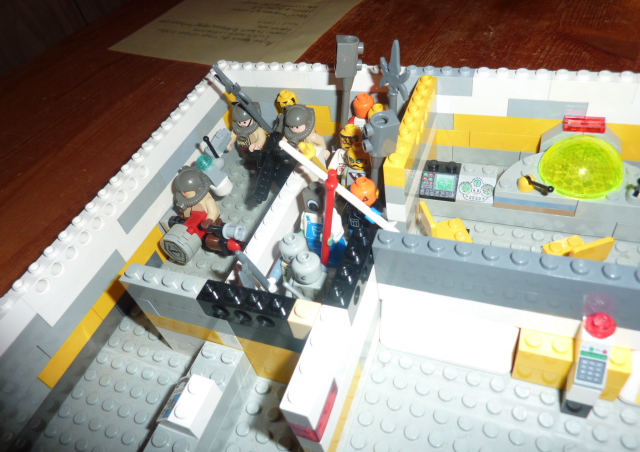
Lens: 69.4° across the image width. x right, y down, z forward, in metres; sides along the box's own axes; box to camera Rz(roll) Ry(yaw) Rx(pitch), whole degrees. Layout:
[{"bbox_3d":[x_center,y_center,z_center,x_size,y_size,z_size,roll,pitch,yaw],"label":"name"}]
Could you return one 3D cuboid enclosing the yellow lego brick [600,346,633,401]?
[{"bbox_3d":[0.090,0.046,0.144,0.008,0.021,0.008,9,50,21],"label":"yellow lego brick"}]

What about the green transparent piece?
[{"bbox_3d":[0.106,-0.026,0.186,0.032,0.016,0.032,9,50,21],"label":"green transparent piece"}]

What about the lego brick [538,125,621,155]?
[{"bbox_3d":[0.115,-0.039,0.202,0.032,0.010,0.008,9,50,21],"label":"lego brick"}]

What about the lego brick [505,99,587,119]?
[{"bbox_3d":[0.100,-0.053,0.204,0.032,0.010,0.008,9,50,21],"label":"lego brick"}]

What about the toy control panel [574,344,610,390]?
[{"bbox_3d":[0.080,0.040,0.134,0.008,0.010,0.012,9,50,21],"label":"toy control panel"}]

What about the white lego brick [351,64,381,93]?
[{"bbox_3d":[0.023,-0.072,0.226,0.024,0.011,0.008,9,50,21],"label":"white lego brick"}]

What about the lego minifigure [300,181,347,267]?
[{"bbox_3d":[0.002,-0.002,0.200,0.023,0.040,0.013,3,48,16],"label":"lego minifigure"}]

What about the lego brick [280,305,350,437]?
[{"bbox_3d":[0.000,0.038,0.128,0.008,0.011,0.032,9,50,21],"label":"lego brick"}]

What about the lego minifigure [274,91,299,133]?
[{"bbox_3d":[-0.014,-0.055,0.254,0.023,0.040,0.013,-6,46,8],"label":"lego minifigure"}]

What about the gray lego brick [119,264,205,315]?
[{"bbox_3d":[-0.053,0.021,0.159,0.032,0.011,0.008,9,50,21],"label":"gray lego brick"}]

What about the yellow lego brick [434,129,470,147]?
[{"bbox_3d":[0.067,-0.046,0.232,0.017,0.010,0.008,9,50,21],"label":"yellow lego brick"}]

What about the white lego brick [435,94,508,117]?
[{"bbox_3d":[0.072,-0.059,0.217,0.032,0.010,0.008,9,50,21],"label":"white lego brick"}]

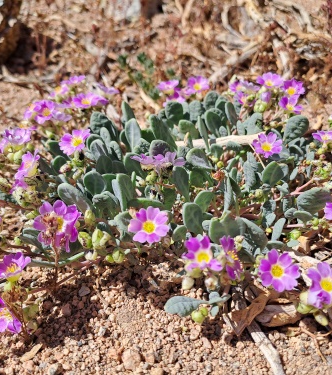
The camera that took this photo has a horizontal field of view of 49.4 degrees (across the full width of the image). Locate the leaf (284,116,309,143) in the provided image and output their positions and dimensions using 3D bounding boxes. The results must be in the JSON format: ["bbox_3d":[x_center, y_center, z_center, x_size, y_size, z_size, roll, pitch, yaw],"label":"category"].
[{"bbox_3d":[0.152,-0.068,0.420,0.024,0.038,0.007,34,23,19],"label":"leaf"}]

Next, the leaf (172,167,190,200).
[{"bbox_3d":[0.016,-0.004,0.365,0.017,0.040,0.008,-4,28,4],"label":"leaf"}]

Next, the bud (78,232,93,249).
[{"bbox_3d":[-0.066,0.044,0.297,0.011,0.014,0.011,-13,31,7],"label":"bud"}]

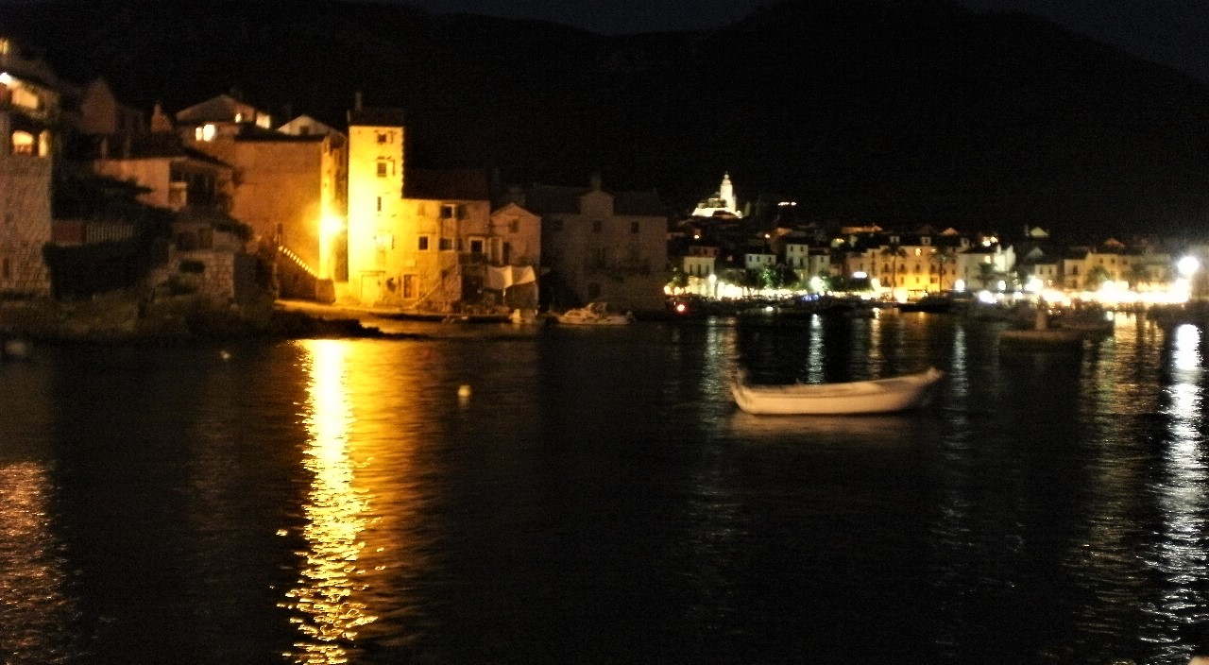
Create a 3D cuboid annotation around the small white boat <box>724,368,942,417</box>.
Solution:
[{"bbox_3d":[4.507,1.093,25.668,4.150,0.900,1.500,0,1,-5],"label":"small white boat"}]

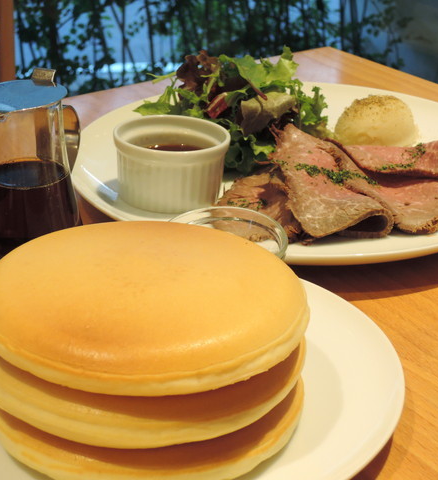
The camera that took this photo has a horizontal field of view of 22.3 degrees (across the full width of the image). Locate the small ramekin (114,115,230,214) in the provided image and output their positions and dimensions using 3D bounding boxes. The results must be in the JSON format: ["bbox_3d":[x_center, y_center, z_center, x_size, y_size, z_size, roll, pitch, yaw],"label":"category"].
[{"bbox_3d":[-0.029,-0.045,0.665,0.069,0.039,0.069,3,25,-2],"label":"small ramekin"}]

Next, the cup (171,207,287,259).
[{"bbox_3d":[0.002,0.017,0.538,0.062,0.040,0.062,1,33,-1],"label":"cup"}]

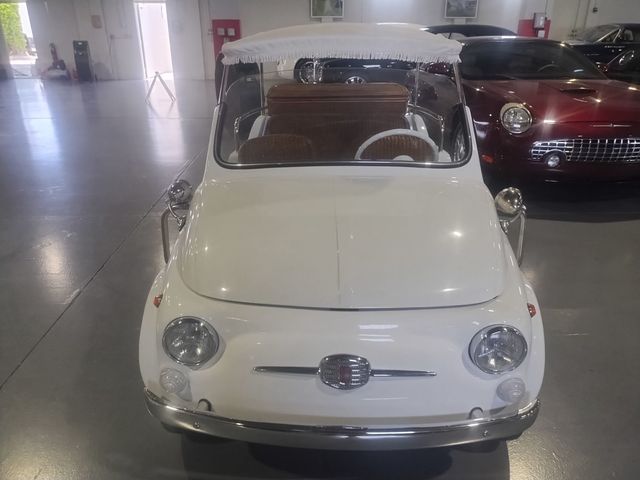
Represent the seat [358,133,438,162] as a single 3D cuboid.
[{"bbox_3d":[0.498,-0.242,2.653,0.460,0.620,0.540,1,25,3],"label":"seat"}]

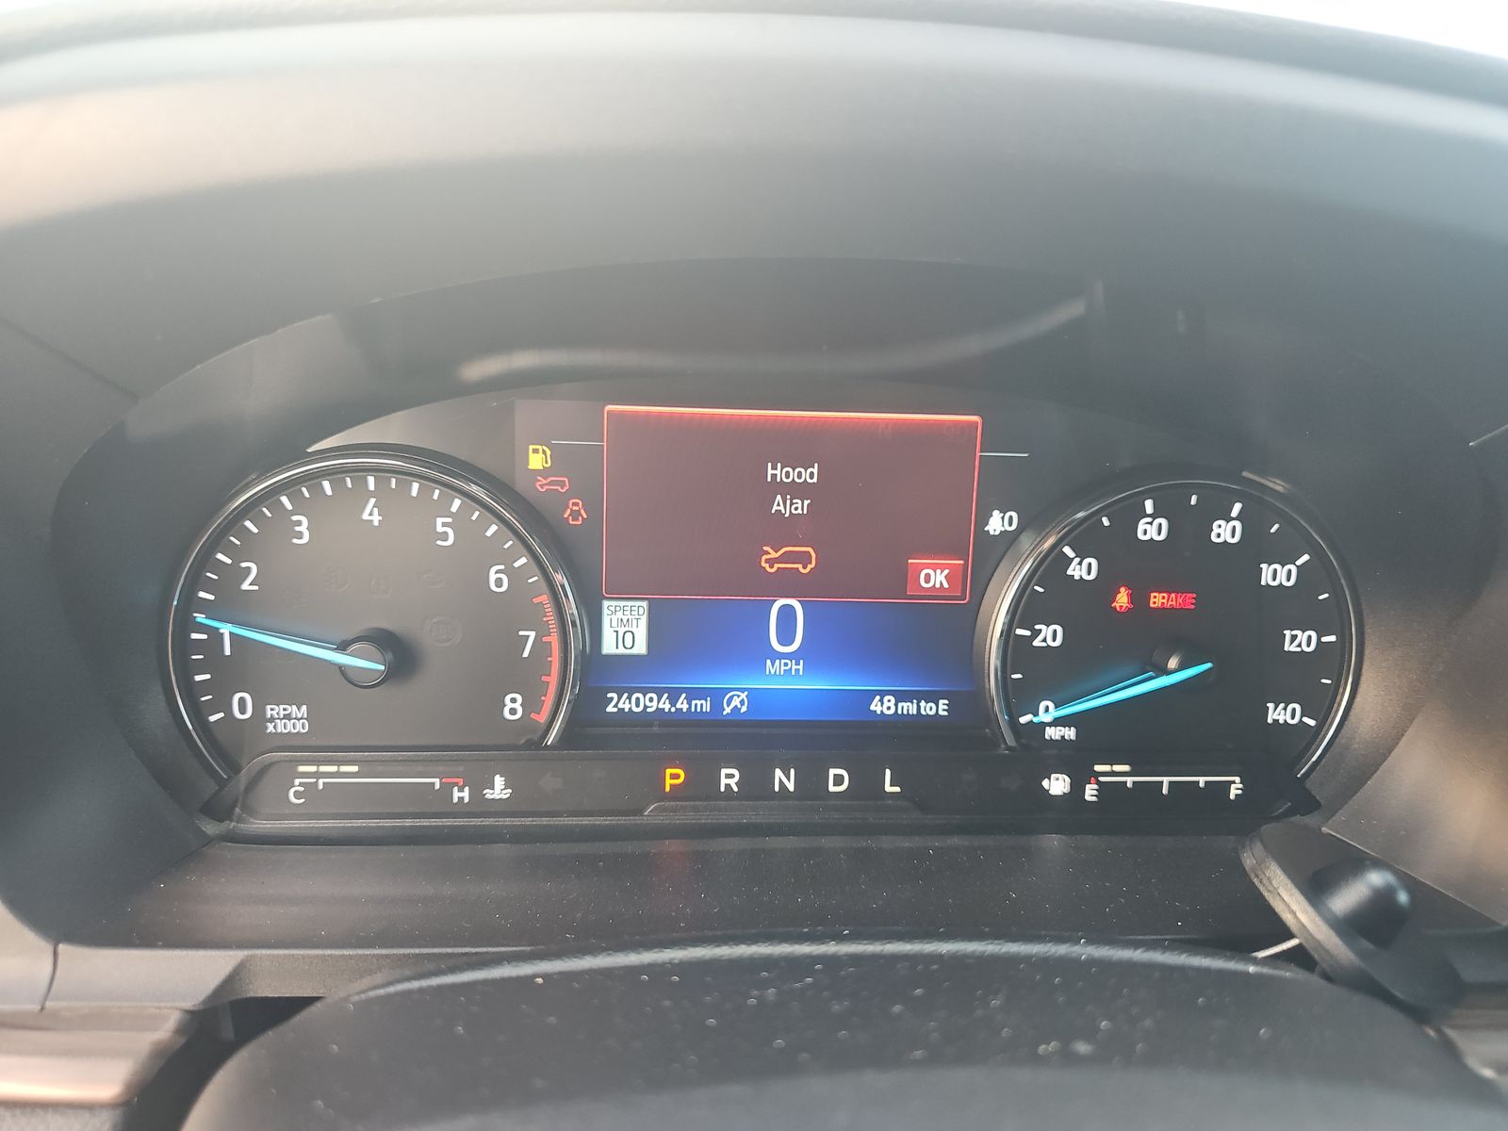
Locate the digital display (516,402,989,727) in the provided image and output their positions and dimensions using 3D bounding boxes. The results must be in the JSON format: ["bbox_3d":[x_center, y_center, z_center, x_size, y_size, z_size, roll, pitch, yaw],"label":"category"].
[{"bbox_3d":[0.003,0.001,0.277,0.135,0.088,0.015,1,10,-4],"label":"digital display"}]

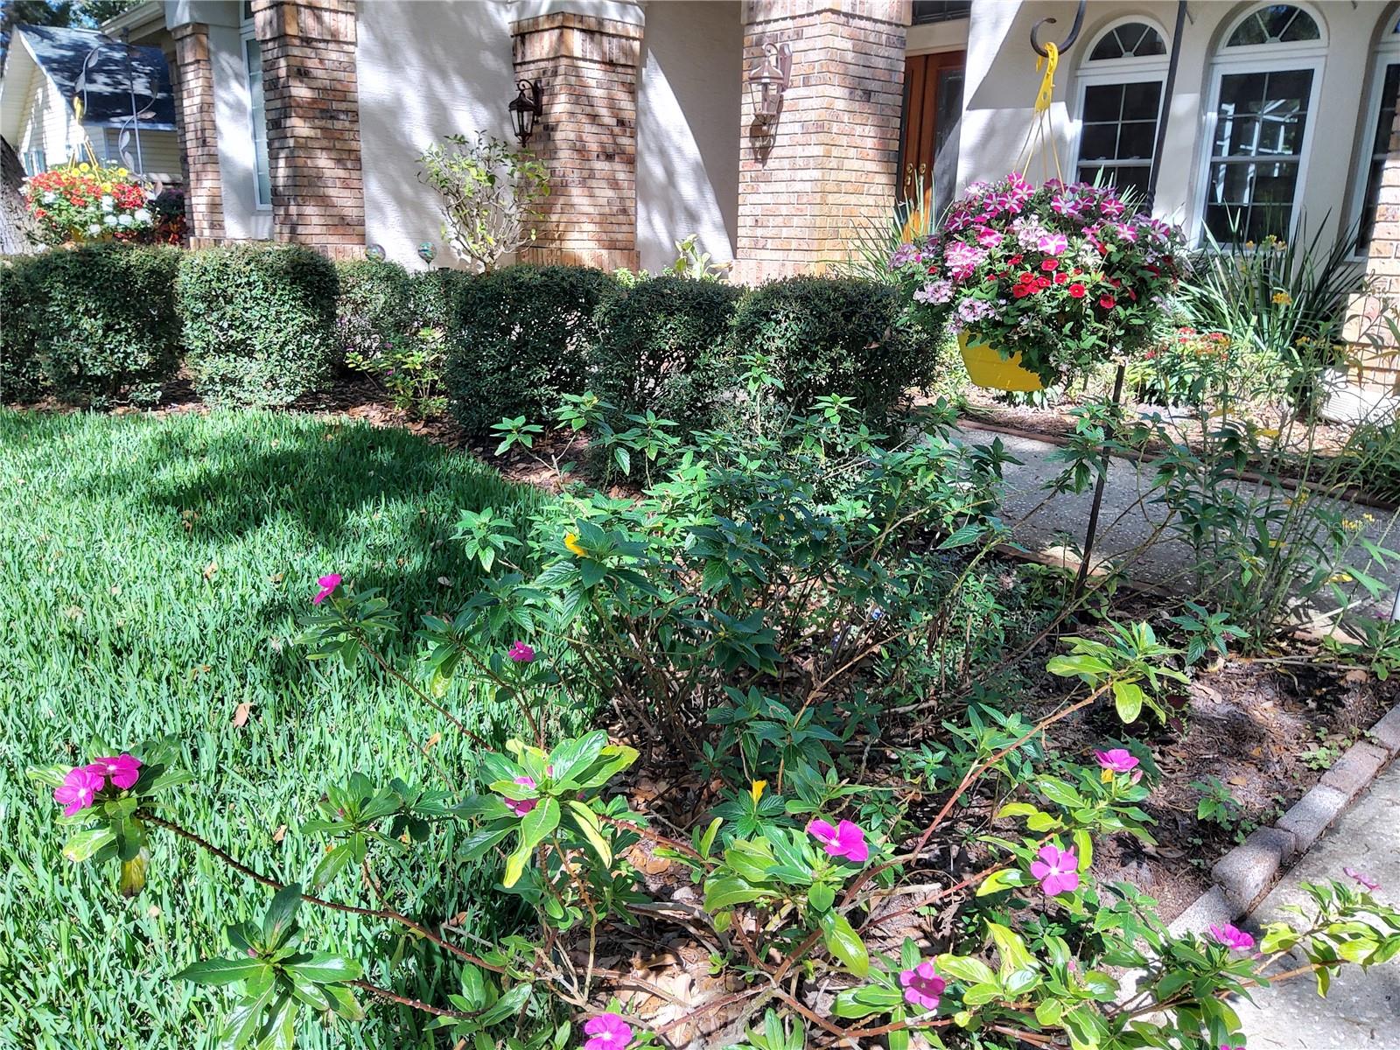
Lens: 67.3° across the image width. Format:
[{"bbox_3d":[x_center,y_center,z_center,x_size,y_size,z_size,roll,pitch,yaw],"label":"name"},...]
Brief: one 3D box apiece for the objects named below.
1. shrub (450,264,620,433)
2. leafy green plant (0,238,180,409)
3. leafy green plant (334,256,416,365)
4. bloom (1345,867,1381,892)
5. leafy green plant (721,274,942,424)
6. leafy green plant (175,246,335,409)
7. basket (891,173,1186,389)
[{"bbox_3d":[-0.846,-0.885,5.205,0.800,0.782,0.760,1,14,-5],"label":"shrub"},{"bbox_3d":[-3.320,-1.083,5.660,0.840,0.798,0.780,-2,15,-15],"label":"leafy green plant"},{"bbox_3d":[-2.208,-1.352,6.907,0.660,0.775,0.620,0,14,-9],"label":"leafy green plant"},{"bbox_3d":[0.662,0.353,1.050,0.041,0.013,0.040,31,2,36],"label":"bloom"},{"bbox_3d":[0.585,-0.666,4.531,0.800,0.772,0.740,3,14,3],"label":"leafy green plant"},{"bbox_3d":[-2.463,-1.109,5.803,0.800,0.830,0.760,-1,14,-11],"label":"leafy green plant"},{"bbox_3d":[0.752,-0.541,2.350,0.620,0.460,0.580,2,14,0],"label":"basket"}]

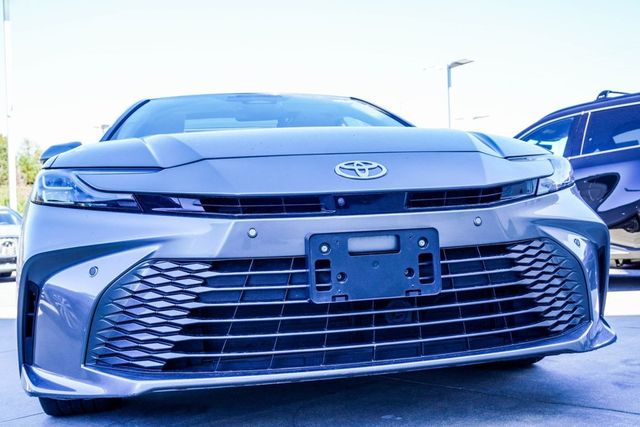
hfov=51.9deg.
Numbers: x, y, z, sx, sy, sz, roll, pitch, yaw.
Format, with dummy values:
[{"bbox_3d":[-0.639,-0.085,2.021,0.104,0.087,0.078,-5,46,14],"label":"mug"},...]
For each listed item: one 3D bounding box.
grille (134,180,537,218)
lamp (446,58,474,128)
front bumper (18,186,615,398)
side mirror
[{"bbox_3d":[0.109,-0.032,1.720,1.140,0.095,0.220,-2,-1,-12],"label":"grille"},{"bbox_3d":[5.926,-2.777,26.694,1.200,7.190,0.350,-3,-1,28],"label":"lamp"},{"bbox_3d":[0.087,0.194,1.863,1.820,0.510,0.540,-2,-1,-12],"label":"front bumper"},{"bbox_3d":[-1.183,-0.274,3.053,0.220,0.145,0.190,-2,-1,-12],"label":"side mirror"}]

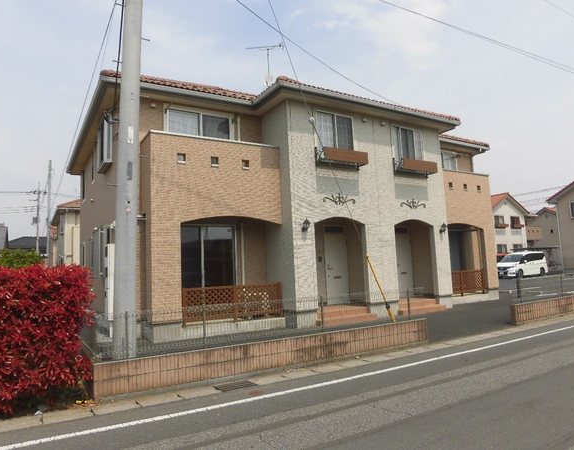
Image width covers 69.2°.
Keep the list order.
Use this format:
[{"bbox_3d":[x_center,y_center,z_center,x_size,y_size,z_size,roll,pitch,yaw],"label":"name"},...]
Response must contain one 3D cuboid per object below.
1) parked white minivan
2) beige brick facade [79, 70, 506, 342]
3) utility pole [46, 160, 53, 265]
[{"bbox_3d":[17.663,3.033,31.428,4.750,1.870,1.740,1,-6,-30],"label":"parked white minivan"},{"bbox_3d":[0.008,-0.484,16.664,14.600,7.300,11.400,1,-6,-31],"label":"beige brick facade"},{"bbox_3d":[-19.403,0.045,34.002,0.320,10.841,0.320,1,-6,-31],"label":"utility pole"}]

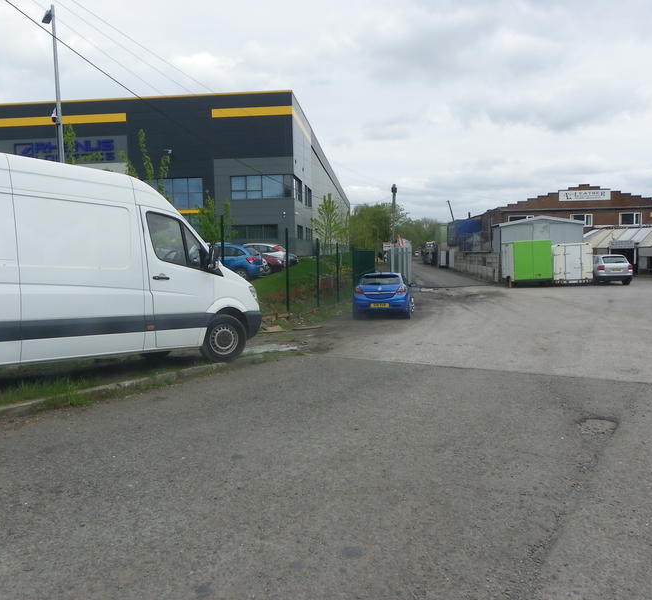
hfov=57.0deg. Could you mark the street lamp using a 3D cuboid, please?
[{"bbox_3d":[-7.179,-3.787,16.172,0.650,7.870,0.300,3,7,45],"label":"street lamp"}]

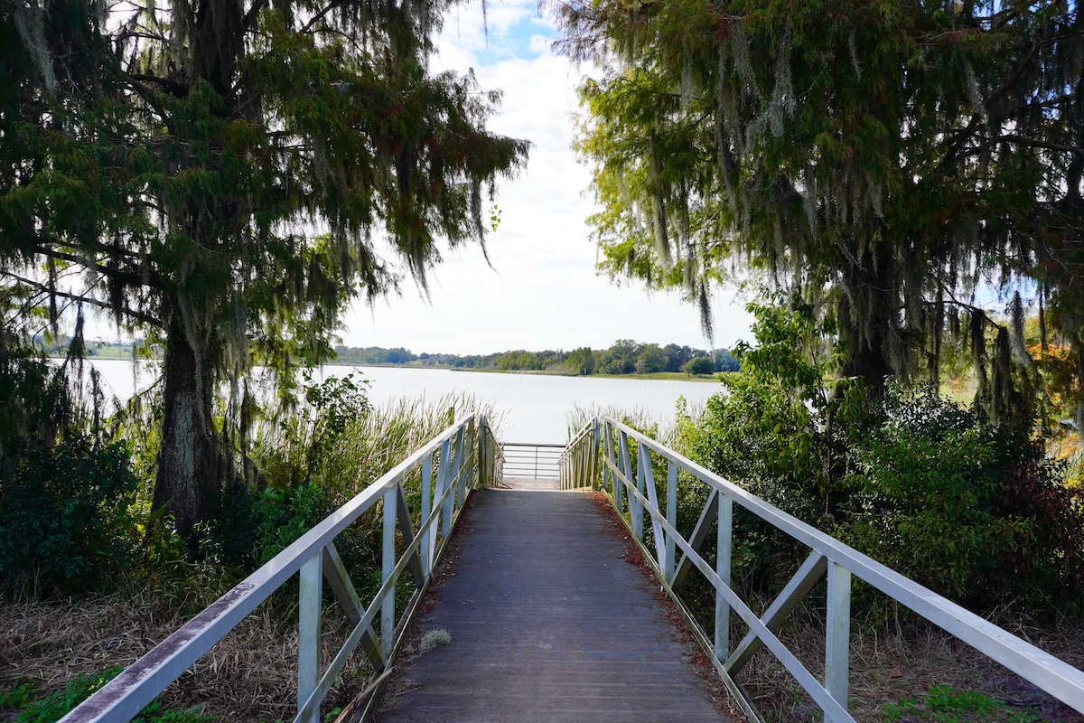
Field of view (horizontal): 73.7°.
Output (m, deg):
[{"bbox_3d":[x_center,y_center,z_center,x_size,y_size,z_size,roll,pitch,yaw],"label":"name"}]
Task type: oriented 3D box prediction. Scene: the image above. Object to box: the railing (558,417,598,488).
[{"bbox_3d":[0.635,2.220,14.800,0.160,1.080,9.350,1,-11,-1],"label":"railing"}]

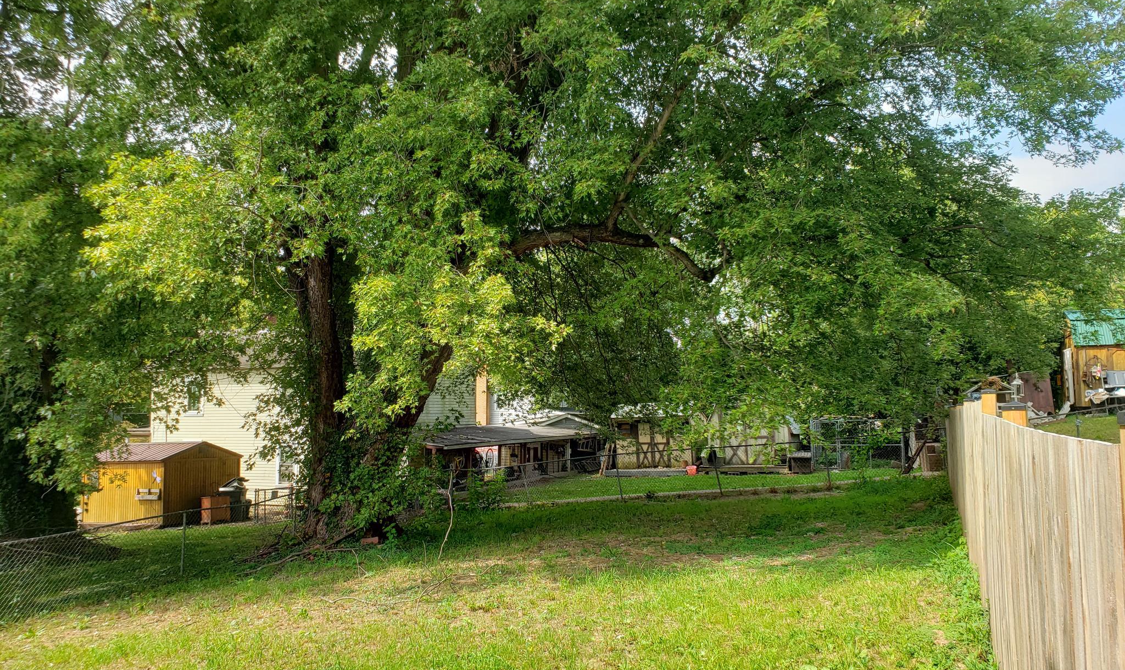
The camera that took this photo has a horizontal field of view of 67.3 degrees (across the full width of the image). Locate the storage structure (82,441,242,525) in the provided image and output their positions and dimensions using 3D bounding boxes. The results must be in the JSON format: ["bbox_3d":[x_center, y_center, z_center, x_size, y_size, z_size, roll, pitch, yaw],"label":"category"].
[{"bbox_3d":[-13.288,4.875,28.165,3.750,2.544,3.316,-3,-6,24],"label":"storage structure"}]

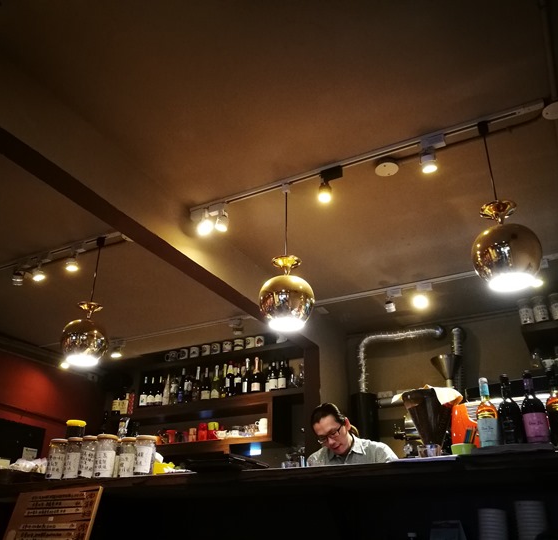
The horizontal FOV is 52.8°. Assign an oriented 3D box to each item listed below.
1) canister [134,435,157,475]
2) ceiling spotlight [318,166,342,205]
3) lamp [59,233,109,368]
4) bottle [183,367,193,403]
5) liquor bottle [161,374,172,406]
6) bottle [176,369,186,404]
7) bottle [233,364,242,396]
[{"bbox_3d":[-0.674,0.939,2.834,0.102,0.195,0.102,6,-26,-11],"label":"canister"},{"bbox_3d":[0.259,-0.434,2.886,0.110,0.160,0.075,-12,-29,25],"label":"ceiling spotlight"},{"bbox_3d":[-1.132,0.170,3.393,0.270,0.810,0.270,-12,-29,25],"label":"lamp"},{"bbox_3d":[-0.807,1.039,5.013,0.080,0.315,0.080,1,-27,0],"label":"bottle"},{"bbox_3d":[-1.017,1.097,5.112,0.072,0.300,0.072,1,-27,0],"label":"liquor bottle"},{"bbox_3d":[-0.931,1.101,5.312,0.080,0.305,0.080,1,-26,0],"label":"bottle"},{"bbox_3d":[-0.372,0.983,5.045,0.078,0.285,0.078,1,-26,0],"label":"bottle"}]

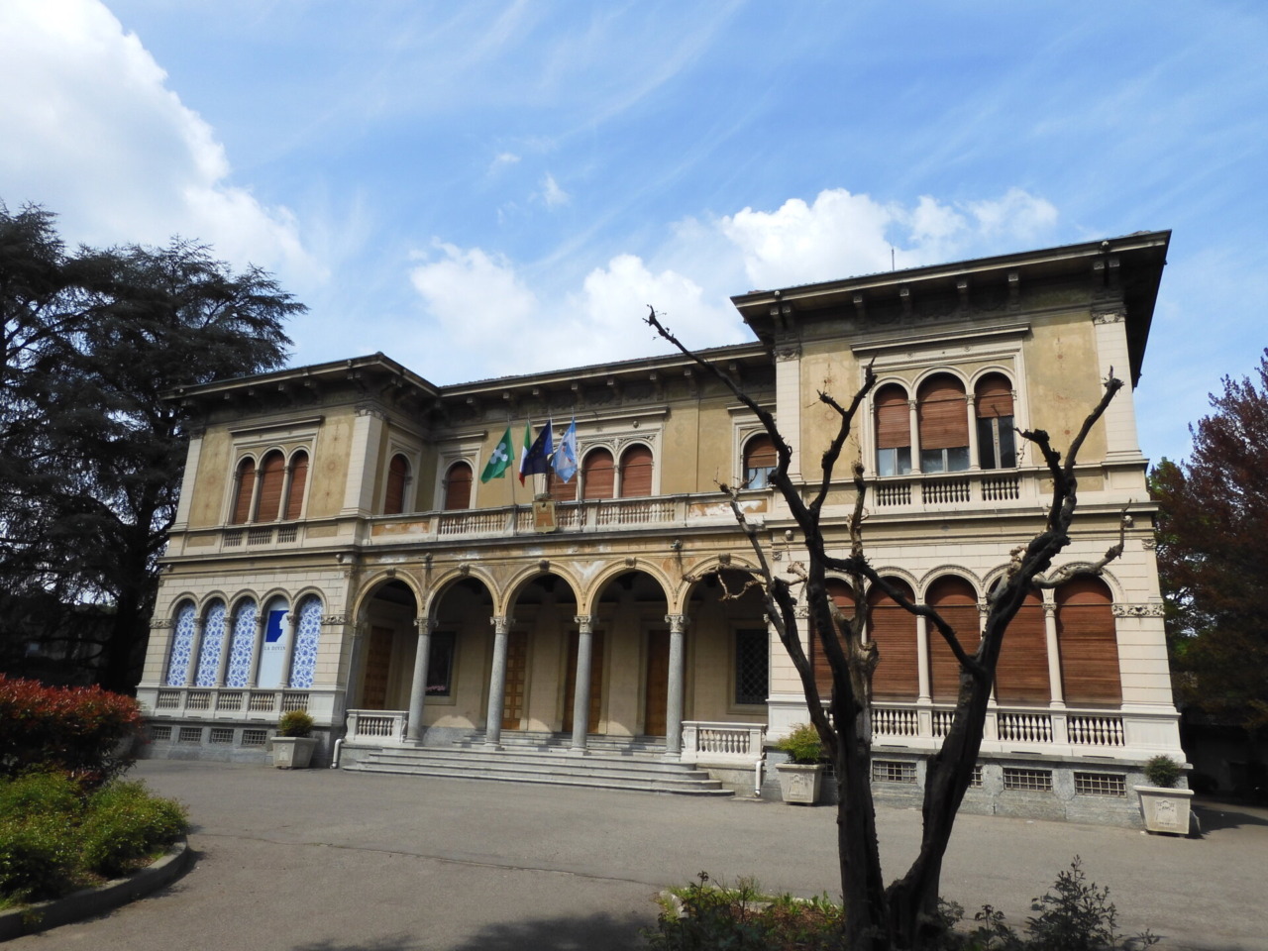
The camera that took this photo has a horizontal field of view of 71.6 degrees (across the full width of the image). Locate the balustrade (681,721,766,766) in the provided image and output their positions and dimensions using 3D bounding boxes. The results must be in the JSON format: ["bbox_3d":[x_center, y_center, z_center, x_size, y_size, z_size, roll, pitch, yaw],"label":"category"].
[{"bbox_3d":[2.000,6.021,19.726,2.000,0.909,0.303,-4,-16,23],"label":"balustrade"}]

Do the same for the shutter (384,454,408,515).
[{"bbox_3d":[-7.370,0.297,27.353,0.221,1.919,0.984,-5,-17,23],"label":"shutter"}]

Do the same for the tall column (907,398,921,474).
[{"bbox_3d":[6.371,-0.883,19.901,0.214,1.788,0.210,-4,-17,23],"label":"tall column"}]

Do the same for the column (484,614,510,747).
[{"bbox_3d":[-3.525,5.277,22.527,0.485,3.313,0.485,2,-15,1],"label":"column"}]

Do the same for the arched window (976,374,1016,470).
[{"bbox_3d":[7.921,-1.237,19.367,0.735,2.200,0.250,-5,-17,23],"label":"arched window"}]

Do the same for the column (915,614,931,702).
[{"bbox_3d":[6.057,3.767,18.436,0.270,1.930,0.270,-5,-17,23],"label":"column"}]

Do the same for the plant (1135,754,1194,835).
[{"bbox_3d":[9.300,5.626,15.519,0.901,1.354,0.901,-4,-17,23],"label":"plant"}]

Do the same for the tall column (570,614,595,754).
[{"bbox_3d":[-1.267,5.082,21.531,0.406,3.272,0.406,-5,-17,23],"label":"tall column"}]

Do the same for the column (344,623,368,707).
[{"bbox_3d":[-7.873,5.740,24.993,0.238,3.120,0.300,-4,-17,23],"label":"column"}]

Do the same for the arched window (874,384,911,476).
[{"bbox_3d":[5.828,-1.012,19.783,0.828,2.171,0.222,-4,-16,23],"label":"arched window"}]

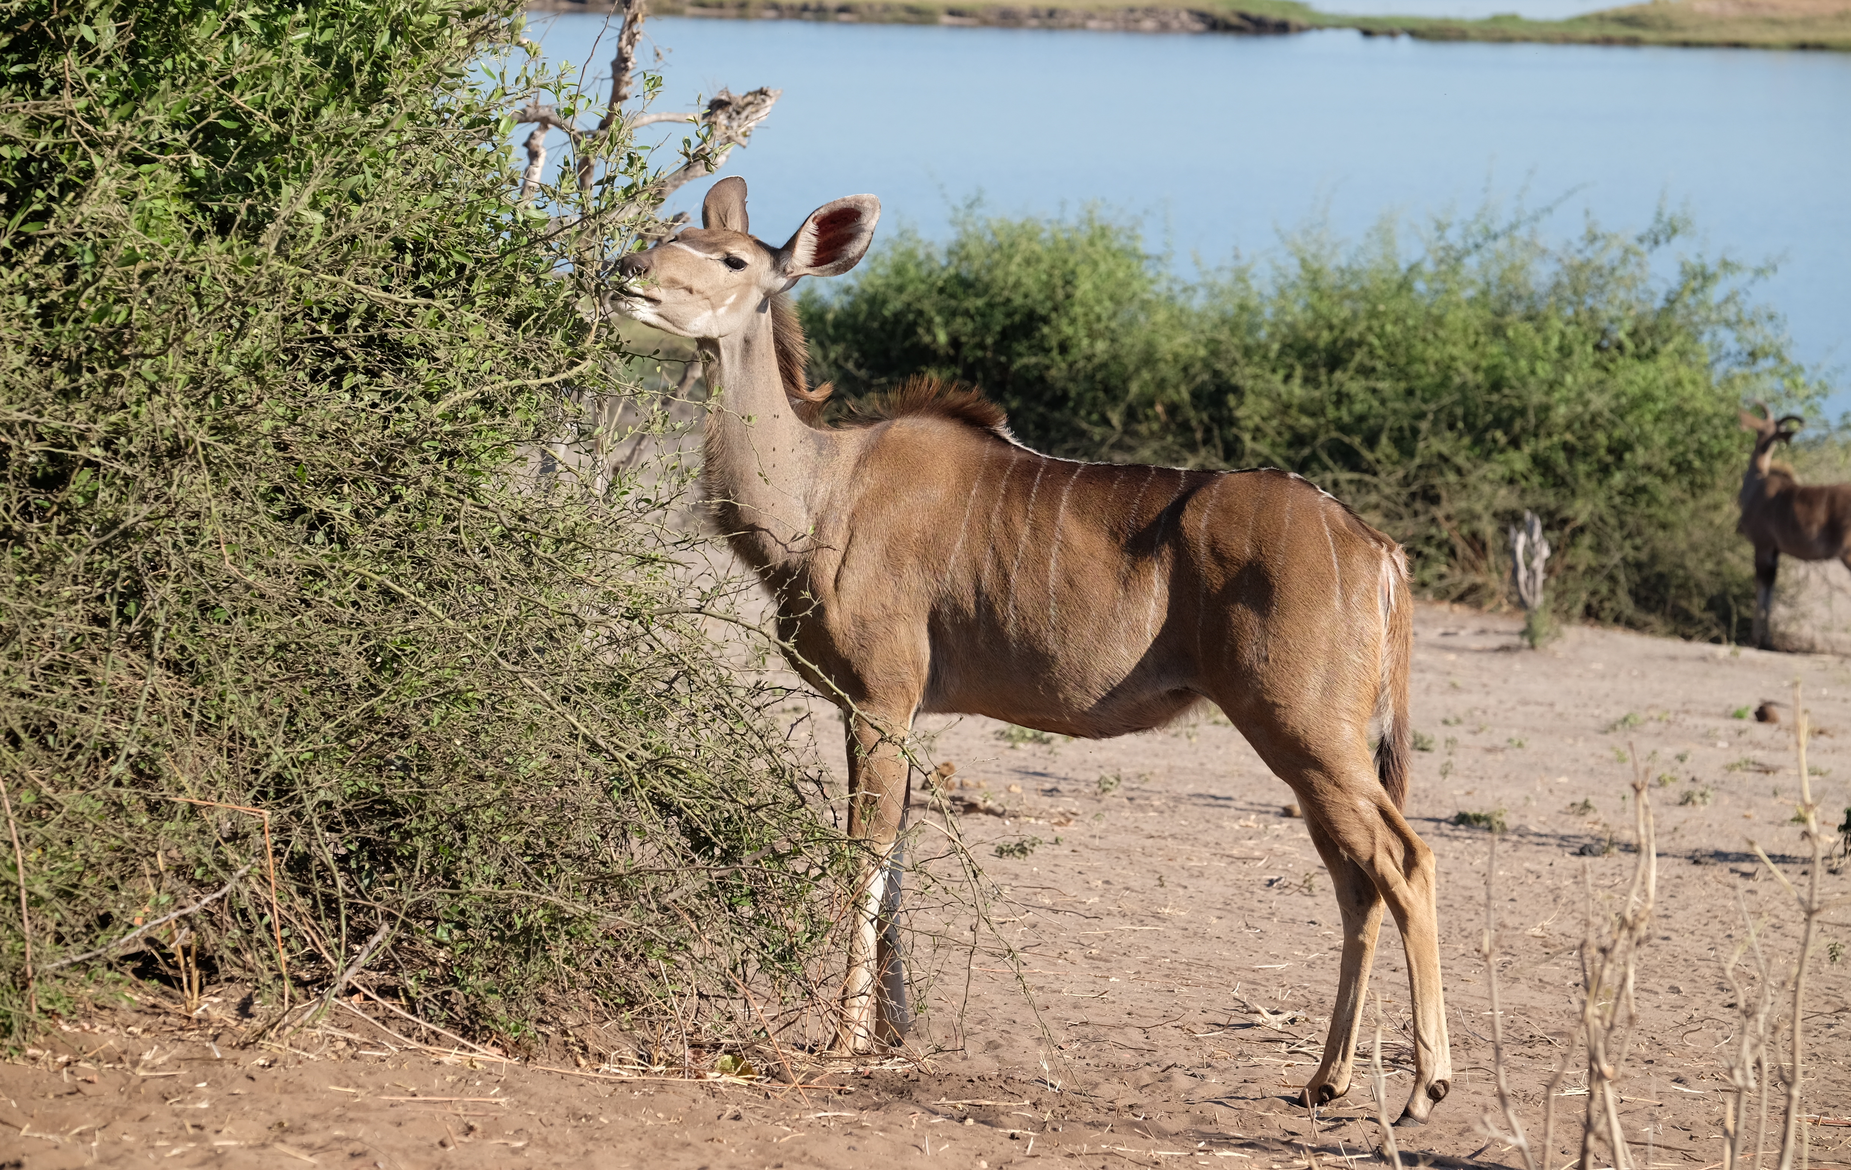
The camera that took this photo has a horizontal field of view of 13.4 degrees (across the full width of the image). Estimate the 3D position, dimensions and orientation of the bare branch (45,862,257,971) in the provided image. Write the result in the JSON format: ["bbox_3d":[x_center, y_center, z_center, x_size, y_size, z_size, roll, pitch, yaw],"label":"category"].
[{"bbox_3d":[-1.477,0.632,15.000,0.436,0.045,0.050,-26,0,0],"label":"bare branch"}]

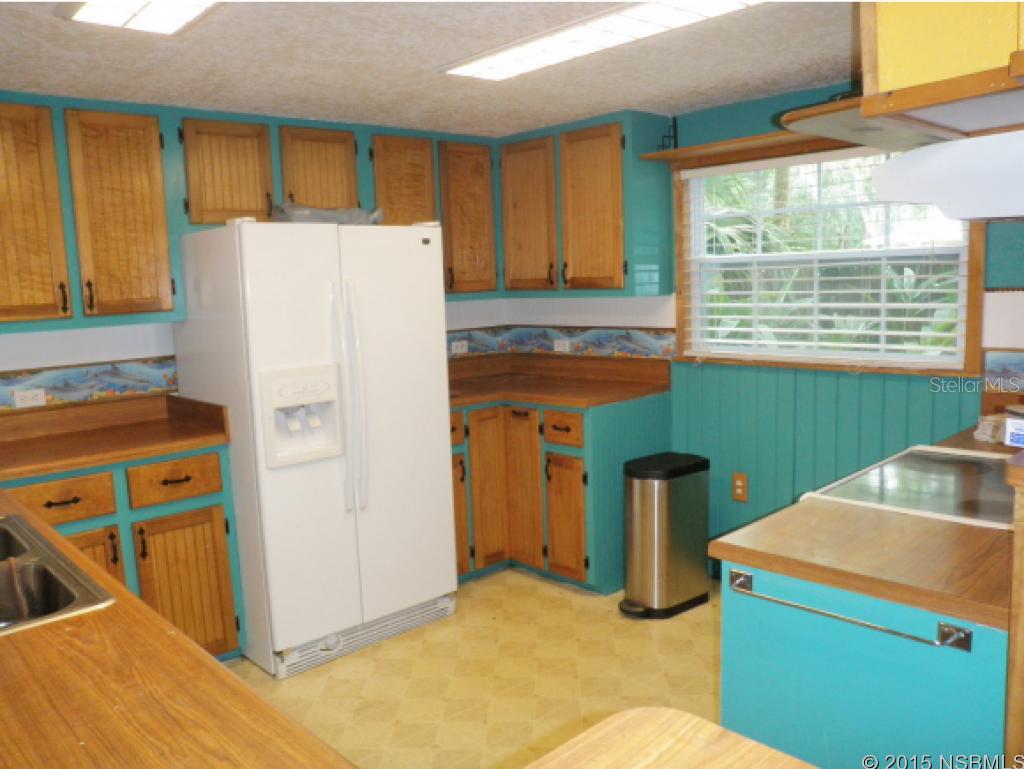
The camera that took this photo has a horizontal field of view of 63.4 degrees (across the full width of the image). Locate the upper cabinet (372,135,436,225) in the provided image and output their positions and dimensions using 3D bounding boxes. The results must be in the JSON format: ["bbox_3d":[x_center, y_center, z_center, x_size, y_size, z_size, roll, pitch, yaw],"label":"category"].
[{"bbox_3d":[-0.624,-0.992,4.158,0.369,0.425,0.334,-9,9,-41],"label":"upper cabinet"}]

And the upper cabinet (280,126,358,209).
[{"bbox_3d":[-0.969,-0.940,3.858,0.380,0.425,0.334,-9,9,-41],"label":"upper cabinet"}]

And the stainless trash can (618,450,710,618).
[{"bbox_3d":[0.663,0.663,3.668,0.374,0.653,0.253,-9,9,-41],"label":"stainless trash can"}]

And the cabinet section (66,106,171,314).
[{"bbox_3d":[-1.589,-0.662,3.280,0.331,0.757,0.310,-10,11,-42],"label":"cabinet section"}]

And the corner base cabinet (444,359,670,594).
[{"bbox_3d":[-0.027,0.433,4.242,1.103,1.042,1.269,-9,9,-41],"label":"corner base cabinet"}]

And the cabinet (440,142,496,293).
[{"bbox_3d":[-0.330,-0.868,4.427,0.344,0.756,0.334,-9,9,-41],"label":"cabinet"}]

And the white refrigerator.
[{"bbox_3d":[-0.848,0.201,3.618,0.867,1.726,0.830,-9,9,-41],"label":"white refrigerator"}]

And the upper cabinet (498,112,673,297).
[{"bbox_3d":[0.335,-0.863,4.197,0.327,0.842,0.941,-9,9,-41],"label":"upper cabinet"}]

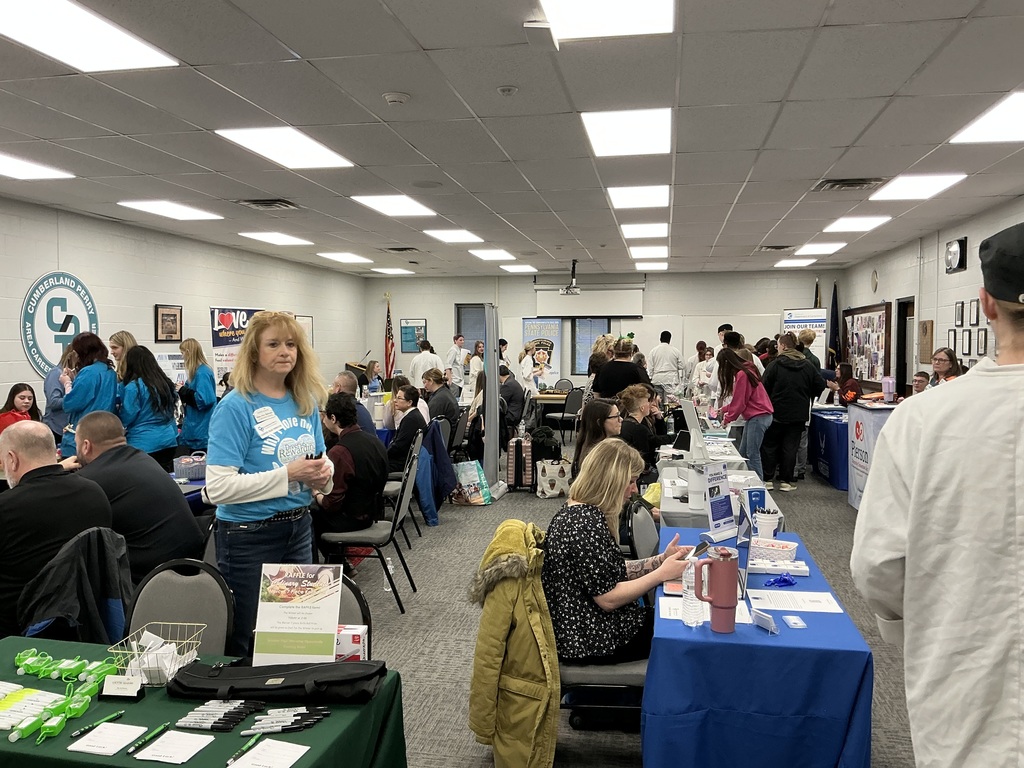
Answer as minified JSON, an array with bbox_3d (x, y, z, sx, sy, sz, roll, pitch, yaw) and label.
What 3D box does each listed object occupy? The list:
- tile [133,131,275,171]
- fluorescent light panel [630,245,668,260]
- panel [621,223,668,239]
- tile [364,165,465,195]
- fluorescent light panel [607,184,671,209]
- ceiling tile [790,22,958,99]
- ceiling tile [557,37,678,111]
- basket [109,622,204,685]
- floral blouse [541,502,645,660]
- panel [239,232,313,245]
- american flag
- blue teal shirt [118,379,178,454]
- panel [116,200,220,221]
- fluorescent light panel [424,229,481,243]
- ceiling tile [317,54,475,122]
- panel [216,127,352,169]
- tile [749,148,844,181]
[{"bbox_3d":[-2.201,-1.710,6.128,0.605,0.025,1.210,1,3,11],"label":"tile"},{"bbox_3d":[2.119,-2.036,12.688,0.570,0.050,1.160,1,3,11],"label":"fluorescent light panel"},{"bbox_3d":[1.663,-1.907,10.232,0.600,0.070,1.200,1,3,11],"label":"panel"},{"bbox_3d":[-0.799,-1.775,7.160,0.610,0.025,1.200,1,3,11],"label":"tile"},{"bbox_3d":[1.239,-1.823,7.984,0.570,0.050,1.160,1,3,11],"label":"fluorescent light panel"},{"bbox_3d":[1.770,-1.604,4.164,0.610,0.030,1.220,1,3,11],"label":"ceiling tile"},{"bbox_3d":[0.579,-1.648,4.456,0.610,0.020,1.210,1,3,11],"label":"ceiling tile"},{"bbox_3d":[-0.915,0.717,2.162,0.170,0.105,0.205,0,3,3],"label":"basket"},{"bbox_3d":[0.300,0.714,3.120,0.400,0.540,0.460,0,3,-2],"label":"floral blouse"},{"bbox_3d":[-3.131,-1.952,11.123,0.600,0.070,1.200,1,3,11],"label":"panel"},{"bbox_3d":[-2.420,-0.886,16.500,0.210,1.580,0.200,1,3,11],"label":"american flag"},{"bbox_3d":[-2.670,0.217,6.100,0.410,0.570,0.300,-2,3,-37],"label":"blue teal shirt"},{"bbox_3d":[-3.613,-1.870,8.889,0.570,0.050,1.160,1,3,11],"label":"panel"},{"bbox_3d":[-0.734,-1.930,10.677,0.600,0.070,1.200,1,3,11],"label":"fluorescent light panel"},{"bbox_3d":[-0.631,-1.664,4.693,0.610,0.025,1.200,1,3,11],"label":"ceiling tile"},{"bbox_3d":[-1.607,-1.694,6.010,0.590,0.060,1.190,1,3,11],"label":"panel"},{"bbox_3d":[2.211,-1.724,6.514,0.605,0.025,1.210,1,3,11],"label":"tile"}]

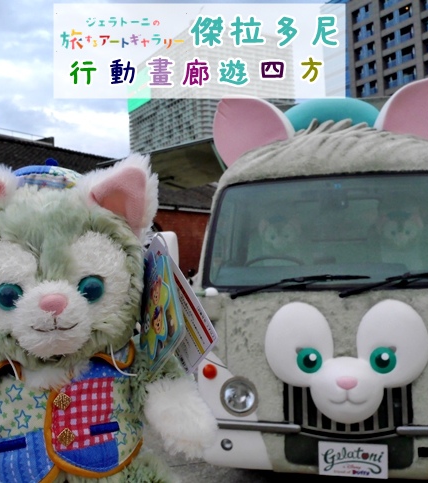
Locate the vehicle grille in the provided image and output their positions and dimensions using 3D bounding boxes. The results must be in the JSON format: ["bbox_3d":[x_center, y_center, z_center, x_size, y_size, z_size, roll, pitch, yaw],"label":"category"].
[{"bbox_3d":[0.632,0.801,2.604,0.585,0.265,0.090,-2,-3,10],"label":"vehicle grille"}]

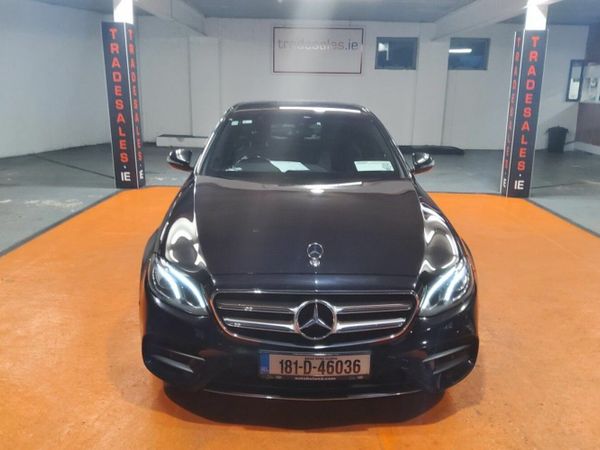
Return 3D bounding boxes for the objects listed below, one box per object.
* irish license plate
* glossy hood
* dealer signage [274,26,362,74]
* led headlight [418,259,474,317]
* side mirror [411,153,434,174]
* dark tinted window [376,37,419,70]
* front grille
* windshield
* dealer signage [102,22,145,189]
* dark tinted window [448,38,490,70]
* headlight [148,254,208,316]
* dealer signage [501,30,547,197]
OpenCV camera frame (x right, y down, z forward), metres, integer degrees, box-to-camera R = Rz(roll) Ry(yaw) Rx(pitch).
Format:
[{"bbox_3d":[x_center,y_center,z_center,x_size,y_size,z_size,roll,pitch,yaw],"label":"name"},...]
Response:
[{"bbox_3d":[0.068,0.656,2.112,0.530,0.130,0.030,0,17,-1],"label":"irish license plate"},{"bbox_3d":[0.055,-0.024,2.655,1.450,0.280,1.220,0,17,-1],"label":"glossy hood"},{"bbox_3d":[0.484,-4.655,12.069,2.399,1.145,0.050,1,17,2],"label":"dealer signage"},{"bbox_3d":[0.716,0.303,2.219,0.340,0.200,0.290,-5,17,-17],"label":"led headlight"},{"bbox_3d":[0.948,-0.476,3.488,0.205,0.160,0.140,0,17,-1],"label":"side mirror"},{"bbox_3d":[2.580,-4.564,12.011,1.092,0.808,0.100,1,17,2],"label":"dark tinted window"},{"bbox_3d":[0.072,0.447,2.128,0.970,0.270,0.150,0,17,-1],"label":"front grille"},{"bbox_3d":[0.040,-0.647,3.512,1.440,0.460,0.880,0,17,-1],"label":"windshield"},{"bbox_3d":[-2.768,-1.836,7.157,0.341,2.494,0.341,1,17,2],"label":"dealer signage"},{"bbox_3d":[4.470,-4.502,11.909,1.020,0.800,0.100,0,17,0],"label":"dark tinted window"},{"bbox_3d":[-0.615,0.284,2.288,0.370,0.240,0.400,2,17,8],"label":"headlight"},{"bbox_3d":[3.350,-1.623,6.801,0.390,2.400,0.390,0,17,0],"label":"dealer signage"}]

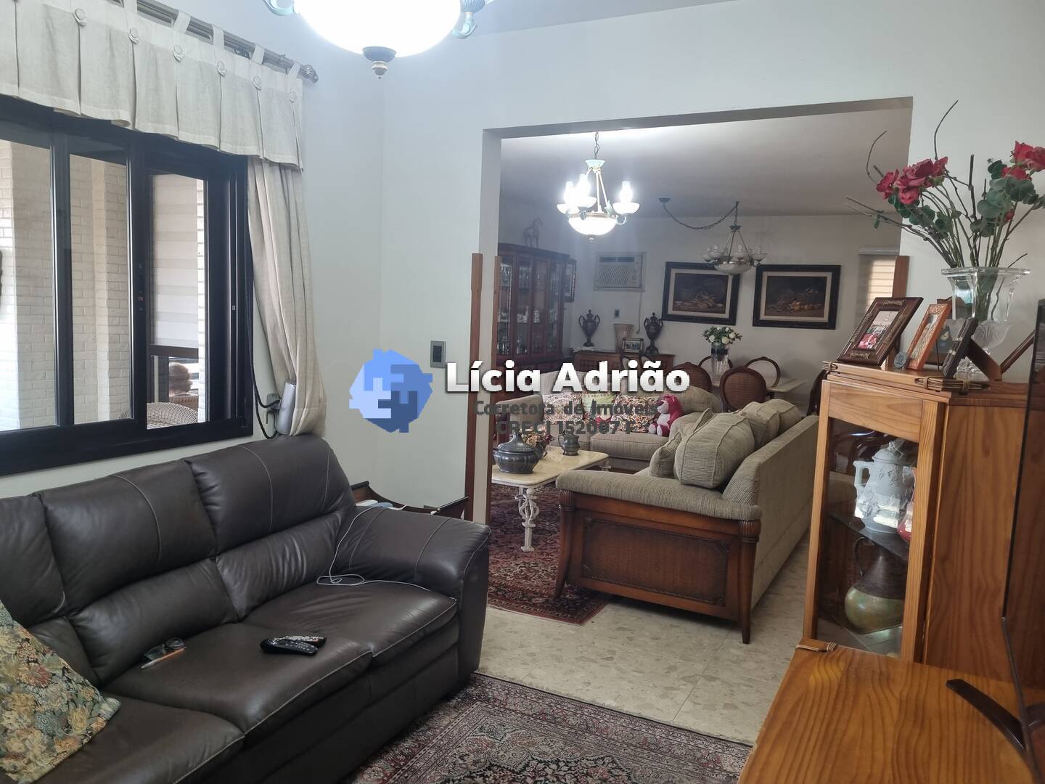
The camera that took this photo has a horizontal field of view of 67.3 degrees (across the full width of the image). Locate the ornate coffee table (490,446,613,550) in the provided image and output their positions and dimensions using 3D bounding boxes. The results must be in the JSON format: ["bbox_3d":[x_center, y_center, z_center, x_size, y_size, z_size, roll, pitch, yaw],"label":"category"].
[{"bbox_3d":[0.099,0.699,5.510,0.620,0.414,1.340,5,7,27],"label":"ornate coffee table"}]

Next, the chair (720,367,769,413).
[{"bbox_3d":[2.227,0.242,7.737,0.490,1.018,0.570,5,7,27],"label":"chair"}]

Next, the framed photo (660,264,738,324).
[{"bbox_3d":[2.175,-1.207,9.602,0.910,0.710,0.040,7,8,27],"label":"framed photo"}]

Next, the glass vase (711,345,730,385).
[{"bbox_3d":[2.001,-0.289,7.927,0.205,0.360,0.205,5,7,27],"label":"glass vase"}]

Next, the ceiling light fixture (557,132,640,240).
[{"bbox_3d":[0.476,-1.336,5.023,0.540,0.709,0.540,2,6,0],"label":"ceiling light fixture"}]

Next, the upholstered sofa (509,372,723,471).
[{"bbox_3d":[0.793,0.334,6.877,1.905,0.859,1.036,6,7,28],"label":"upholstered sofa"}]

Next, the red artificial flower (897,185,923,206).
[{"bbox_3d":[1.111,-0.564,2.250,0.064,0.058,0.062,7,8,37],"label":"red artificial flower"}]

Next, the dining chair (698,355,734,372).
[{"bbox_3d":[2.142,0.094,9.097,0.490,1.019,0.570,5,7,27],"label":"dining chair"}]

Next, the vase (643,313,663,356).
[{"bbox_3d":[1.597,-0.696,9.632,0.250,0.520,0.190,5,7,27],"label":"vase"}]

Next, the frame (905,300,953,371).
[{"bbox_3d":[1.200,-0.157,2.322,0.030,0.202,0.152,22,9,8],"label":"frame"}]

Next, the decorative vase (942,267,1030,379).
[{"bbox_3d":[1.339,-0.210,2.294,0.155,0.314,0.155,2,6,-6],"label":"decorative vase"}]

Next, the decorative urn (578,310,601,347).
[{"bbox_3d":[0.870,-0.816,10.134,0.270,0.483,0.200,5,7,27],"label":"decorative urn"}]

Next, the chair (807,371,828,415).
[{"bbox_3d":[2.774,0.231,7.680,0.570,0.980,0.490,5,7,27],"label":"chair"}]

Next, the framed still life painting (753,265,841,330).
[{"bbox_3d":[3.165,-1.105,9.093,0.920,0.720,0.040,5,7,27],"label":"framed still life painting"}]

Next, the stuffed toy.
[{"bbox_3d":[1.229,0.206,6.756,0.232,0.336,0.237,-1,7,-29],"label":"stuffed toy"}]

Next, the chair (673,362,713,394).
[{"bbox_3d":[1.725,0.188,7.870,0.493,1.007,0.573,6,7,28],"label":"chair"}]

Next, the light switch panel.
[{"bbox_3d":[-0.379,-0.169,3.546,0.079,0.118,0.014,6,7,28],"label":"light switch panel"}]

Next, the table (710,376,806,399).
[{"bbox_3d":[2.129,0.242,8.335,1.500,0.770,1.530,5,7,27],"label":"table"}]

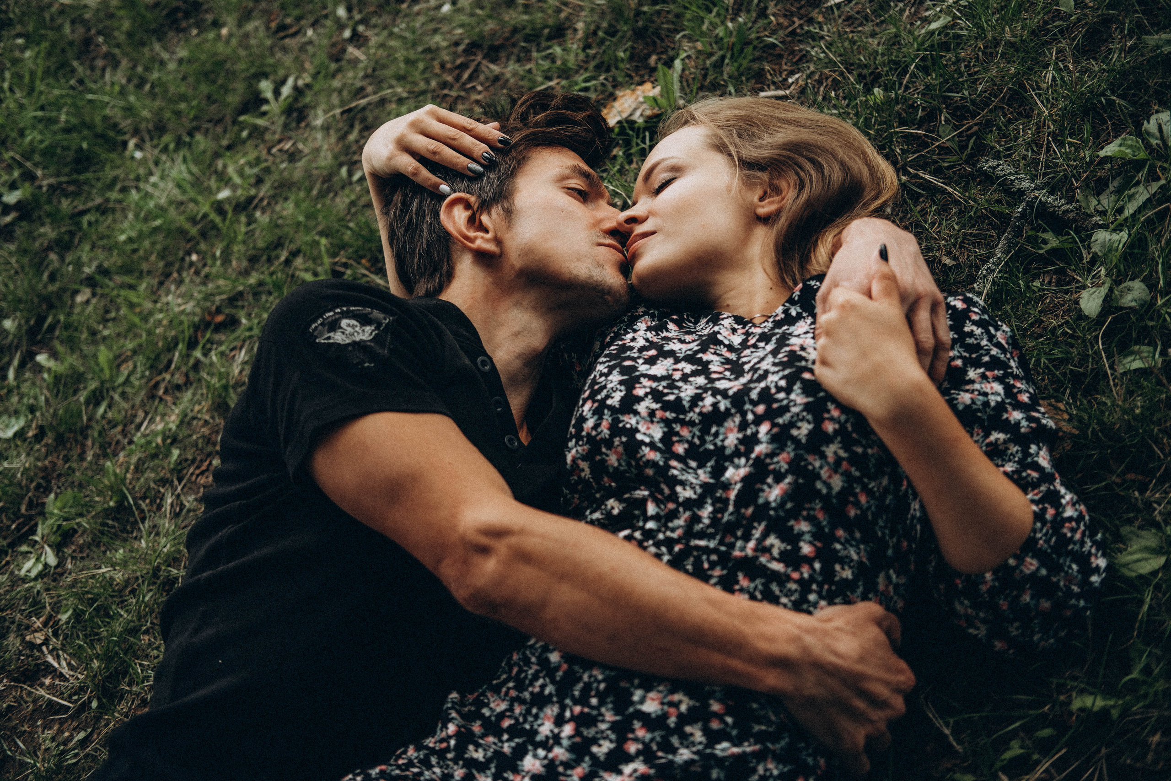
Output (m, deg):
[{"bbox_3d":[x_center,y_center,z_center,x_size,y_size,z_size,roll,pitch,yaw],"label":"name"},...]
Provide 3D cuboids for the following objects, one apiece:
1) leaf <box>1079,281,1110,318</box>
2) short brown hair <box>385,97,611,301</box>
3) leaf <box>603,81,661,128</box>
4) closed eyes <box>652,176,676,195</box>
[{"bbox_3d":[0.502,-0.090,1.700,0.028,0.012,0.046,14,54,10],"label":"leaf"},{"bbox_3d":[-0.081,-0.184,1.620,0.220,0.170,0.190,-20,60,6],"label":"short brown hair"},{"bbox_3d":[0.049,-0.302,1.830,0.070,0.016,0.048,-27,58,-19],"label":"leaf"},{"bbox_3d":[0.073,-0.190,1.600,0.012,0.030,0.013,29,60,-15],"label":"closed eyes"}]

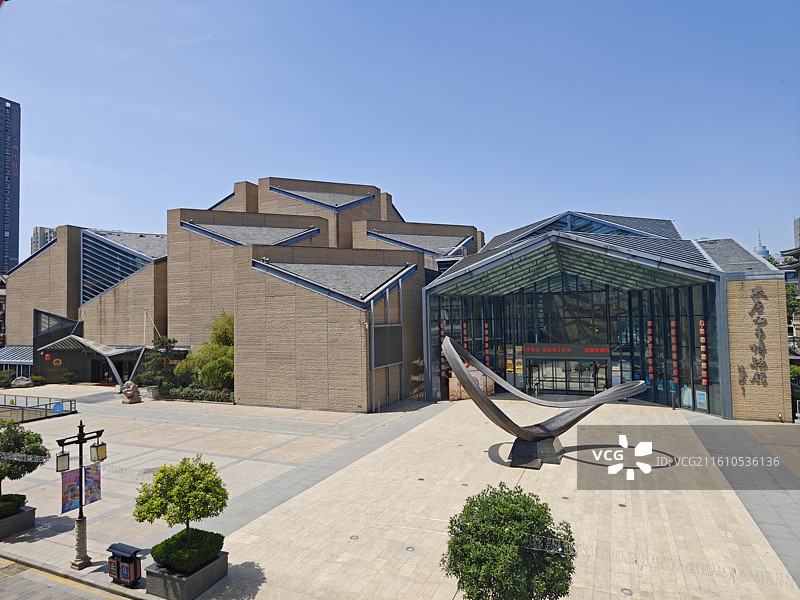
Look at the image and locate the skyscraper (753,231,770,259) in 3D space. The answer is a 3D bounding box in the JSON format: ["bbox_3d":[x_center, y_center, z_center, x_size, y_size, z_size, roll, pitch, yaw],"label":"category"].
[{"bbox_3d":[544.402,-40.039,797.681,26.000,132.200,26.000,-2,-2,23],"label":"skyscraper"}]

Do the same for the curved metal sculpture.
[{"bbox_3d":[7.043,4.788,26.299,9.590,5.780,4.900,-1,-2,16],"label":"curved metal sculpture"}]

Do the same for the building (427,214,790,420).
[{"bbox_3d":[17.199,-0.141,47.837,24.100,16.400,23.000,-2,-2,23],"label":"building"}]

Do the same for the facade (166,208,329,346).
[{"bbox_3d":[-15.489,-0.034,56.277,11.800,17.700,11.800,-2,-2,23],"label":"facade"}]

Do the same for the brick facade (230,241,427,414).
[{"bbox_3d":[-5.430,2.088,45.666,11.800,12.500,11.900,-2,-2,23],"label":"brick facade"}]

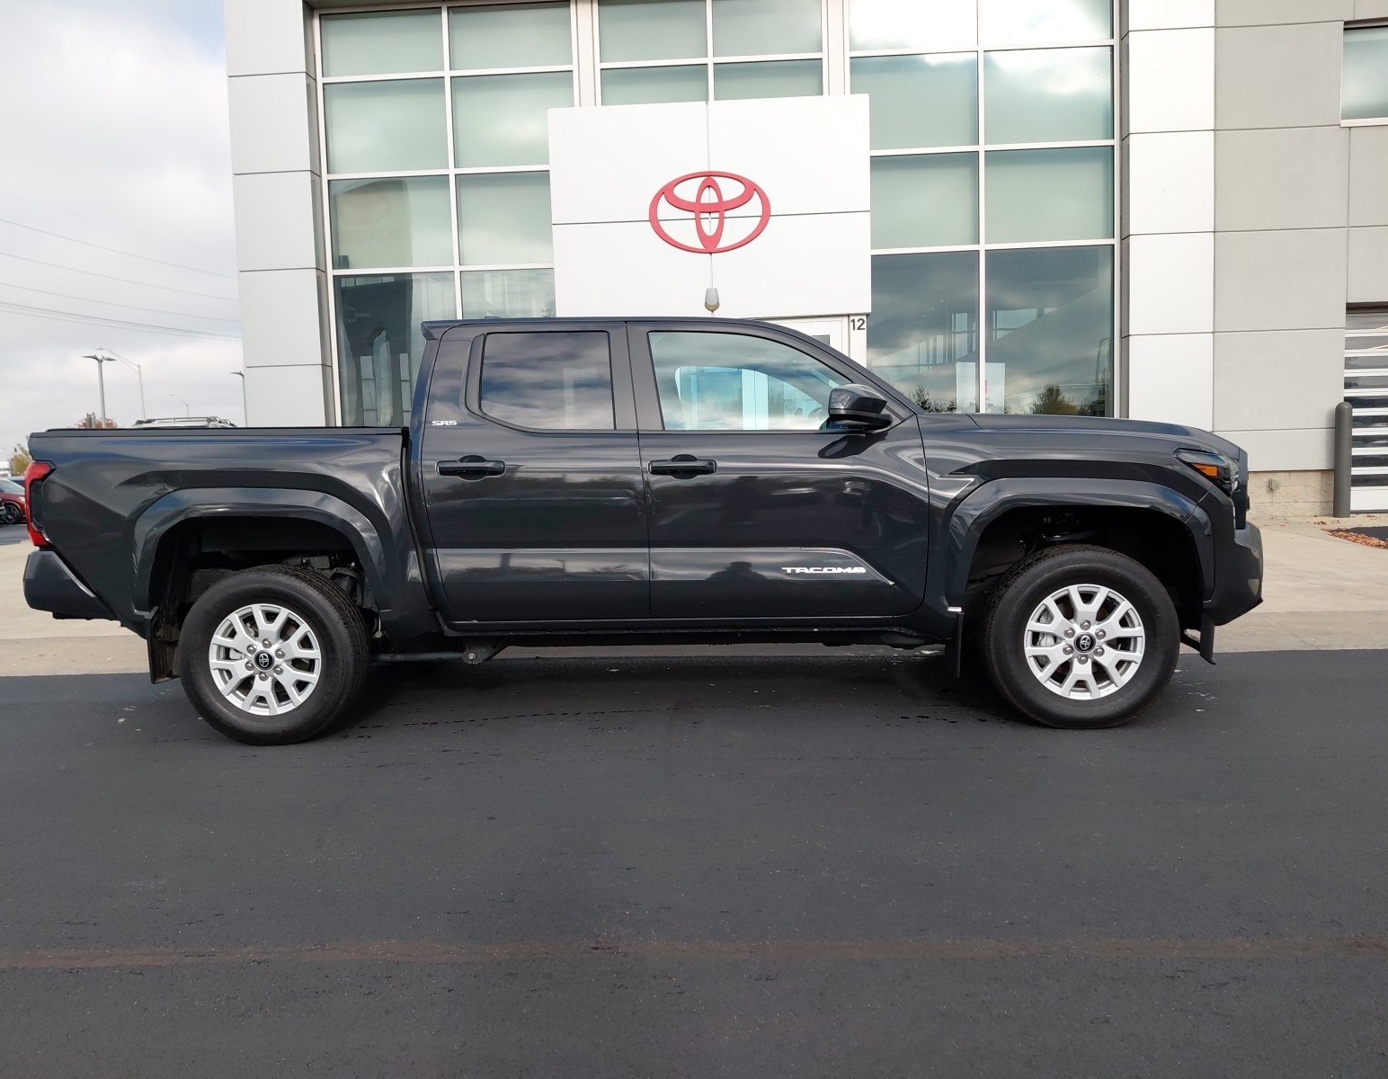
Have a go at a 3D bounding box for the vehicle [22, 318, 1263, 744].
[{"bbox_3d":[-0.174,-0.158,5.092,5.410,1.870,2.020,-1,4,3],"label":"vehicle"}]

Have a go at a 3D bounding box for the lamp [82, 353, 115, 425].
[{"bbox_3d":[-27.935,-5.033,49.254,0.450,7.290,1.650,1,5,33],"label":"lamp"}]

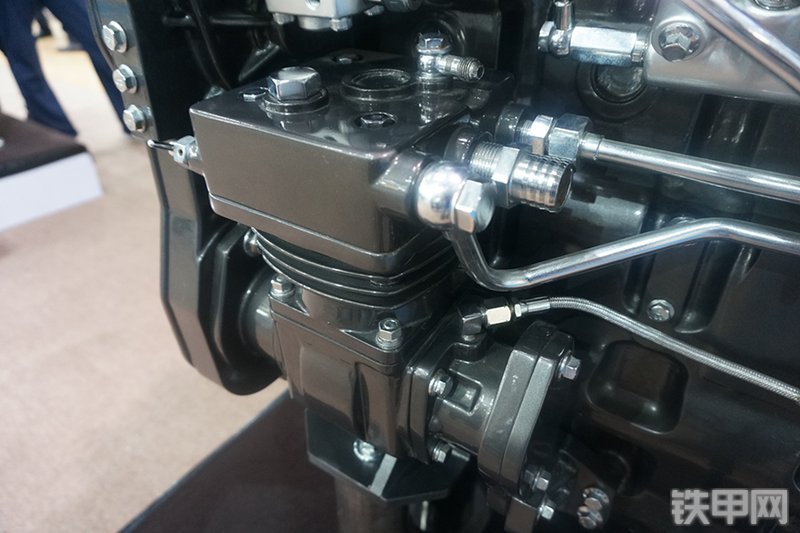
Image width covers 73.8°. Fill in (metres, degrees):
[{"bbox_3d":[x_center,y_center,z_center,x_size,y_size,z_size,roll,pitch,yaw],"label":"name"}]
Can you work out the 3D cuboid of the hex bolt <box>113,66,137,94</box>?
[{"bbox_3d":[-0.181,-0.122,0.349,0.018,0.018,0.009,20,39,27],"label":"hex bolt"}]

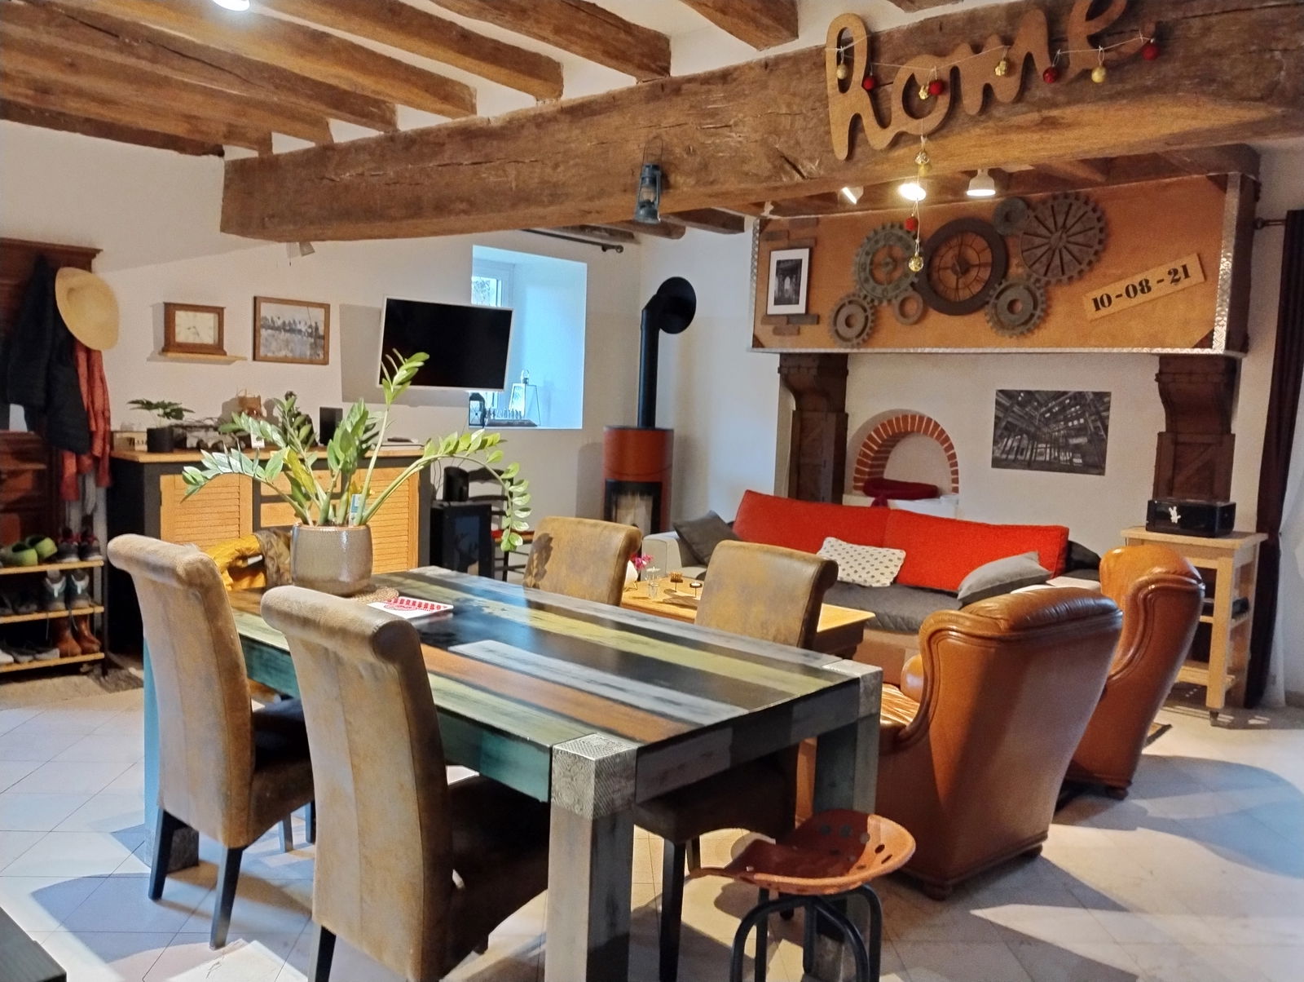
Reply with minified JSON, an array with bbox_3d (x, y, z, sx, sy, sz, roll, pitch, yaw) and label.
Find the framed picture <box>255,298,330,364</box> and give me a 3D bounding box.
[{"bbox_3d":[-2.159,-0.957,6.371,0.030,0.372,0.478,7,7,42],"label":"framed picture"}]

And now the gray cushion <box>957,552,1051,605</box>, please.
[{"bbox_3d":[1.751,0.425,5.325,0.460,0.140,0.390,-15,11,-5],"label":"gray cushion"}]

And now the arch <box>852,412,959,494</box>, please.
[{"bbox_3d":[1.783,-0.259,7.206,0.779,0.533,0.240,6,6,40],"label":"arch"}]

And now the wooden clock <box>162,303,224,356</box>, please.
[{"bbox_3d":[-2.526,-0.887,5.830,0.085,0.265,0.337,6,6,40],"label":"wooden clock"}]

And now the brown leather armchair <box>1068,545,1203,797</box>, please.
[{"bbox_3d":[1.684,0.645,4.206,0.830,0.920,0.740,4,5,22],"label":"brown leather armchair"}]

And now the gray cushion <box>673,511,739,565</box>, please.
[{"bbox_3d":[0.355,0.290,6.400,0.400,0.125,0.390,-4,51,-47],"label":"gray cushion"}]

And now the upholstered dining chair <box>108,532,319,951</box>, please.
[{"bbox_3d":[-1.075,0.613,2.818,0.440,1.000,0.580,7,6,42],"label":"upholstered dining chair"}]

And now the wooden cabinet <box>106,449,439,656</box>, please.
[{"bbox_3d":[-2.174,0.279,6.236,0.450,1.010,1.849,6,6,40],"label":"wooden cabinet"}]

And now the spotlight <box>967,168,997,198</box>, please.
[{"bbox_3d":[1.281,-1.201,4.100,0.107,0.125,0.107,6,6,37],"label":"spotlight"}]

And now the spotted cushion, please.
[{"bbox_3d":[1.090,0.381,5.620,0.480,0.265,0.120,7,-29,42],"label":"spotted cushion"}]

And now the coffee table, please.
[{"bbox_3d":[0.299,0.744,4.857,1.220,0.460,0.700,7,7,42],"label":"coffee table"}]

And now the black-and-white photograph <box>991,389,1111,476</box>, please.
[{"bbox_3d":[2.451,-0.365,6.492,0.700,0.498,0.020,6,7,39],"label":"black-and-white photograph"}]

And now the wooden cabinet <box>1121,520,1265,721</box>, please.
[{"bbox_3d":[2.604,0.616,5.132,0.505,0.845,0.560,7,7,41],"label":"wooden cabinet"}]

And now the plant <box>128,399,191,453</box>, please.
[{"bbox_3d":[-2.593,-0.341,5.560,0.305,0.280,0.305,7,7,42],"label":"plant"}]

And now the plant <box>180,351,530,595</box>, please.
[{"bbox_3d":[-0.904,-0.063,3.303,1.054,0.740,0.720,1,5,-17],"label":"plant"}]

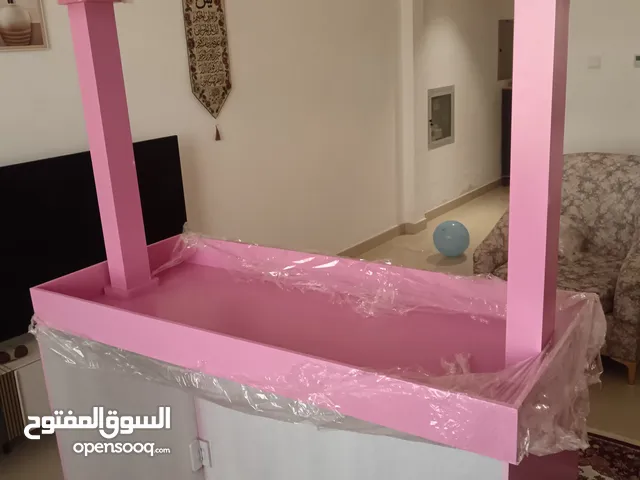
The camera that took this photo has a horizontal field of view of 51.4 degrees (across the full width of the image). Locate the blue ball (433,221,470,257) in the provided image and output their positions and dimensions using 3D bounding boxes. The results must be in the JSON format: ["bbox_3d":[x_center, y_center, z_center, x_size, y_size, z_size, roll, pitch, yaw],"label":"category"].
[{"bbox_3d":[0.991,-0.008,5.003,0.272,0.272,0.272,0,16,11],"label":"blue ball"}]

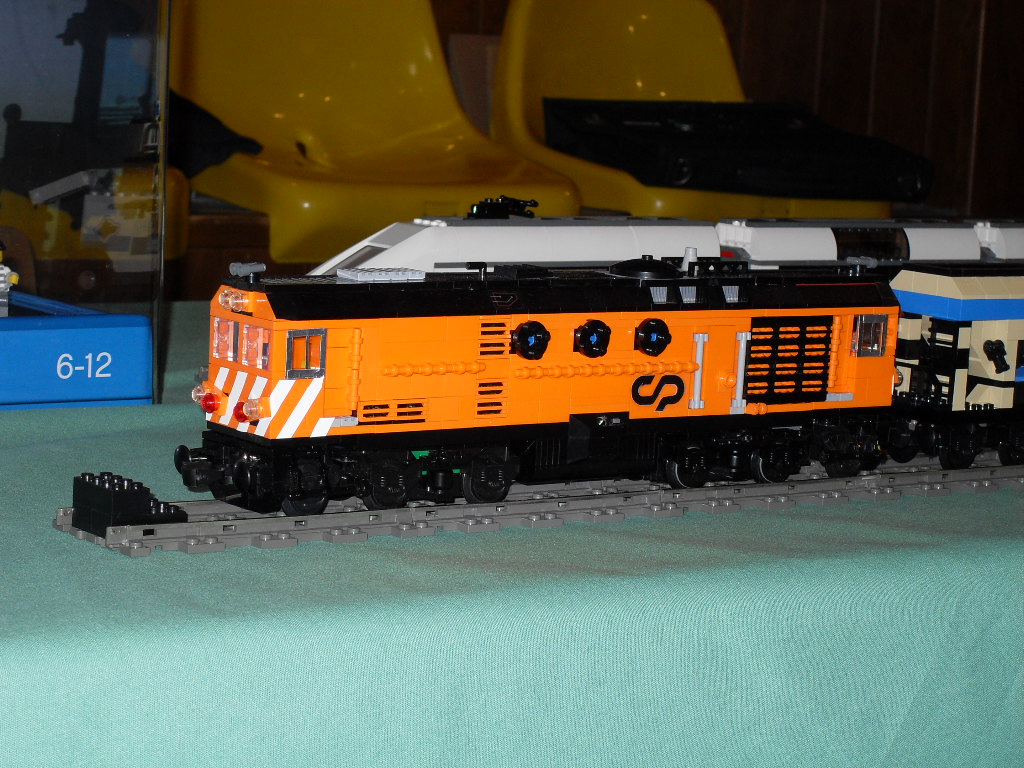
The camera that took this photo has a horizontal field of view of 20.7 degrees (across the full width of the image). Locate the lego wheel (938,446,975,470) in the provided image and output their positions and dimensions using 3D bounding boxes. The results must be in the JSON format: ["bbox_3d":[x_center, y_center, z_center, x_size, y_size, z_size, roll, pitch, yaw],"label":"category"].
[{"bbox_3d":[0.206,0.029,1.299,0.021,0.021,0.006,-2,10,-37],"label":"lego wheel"}]

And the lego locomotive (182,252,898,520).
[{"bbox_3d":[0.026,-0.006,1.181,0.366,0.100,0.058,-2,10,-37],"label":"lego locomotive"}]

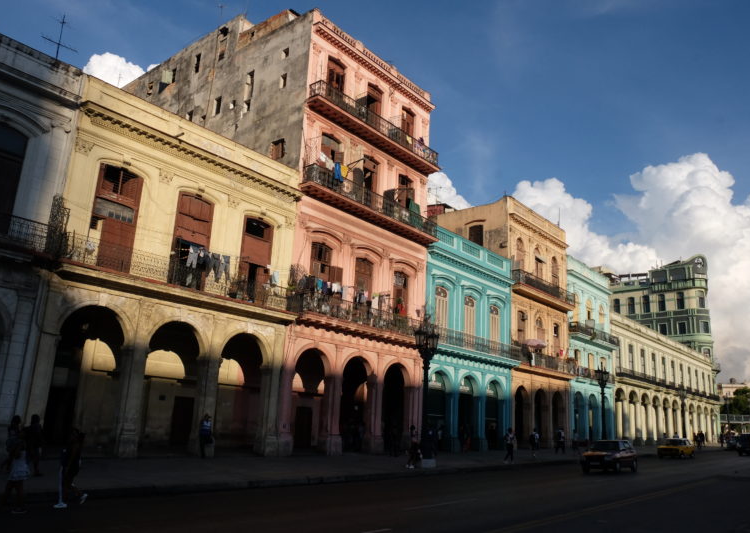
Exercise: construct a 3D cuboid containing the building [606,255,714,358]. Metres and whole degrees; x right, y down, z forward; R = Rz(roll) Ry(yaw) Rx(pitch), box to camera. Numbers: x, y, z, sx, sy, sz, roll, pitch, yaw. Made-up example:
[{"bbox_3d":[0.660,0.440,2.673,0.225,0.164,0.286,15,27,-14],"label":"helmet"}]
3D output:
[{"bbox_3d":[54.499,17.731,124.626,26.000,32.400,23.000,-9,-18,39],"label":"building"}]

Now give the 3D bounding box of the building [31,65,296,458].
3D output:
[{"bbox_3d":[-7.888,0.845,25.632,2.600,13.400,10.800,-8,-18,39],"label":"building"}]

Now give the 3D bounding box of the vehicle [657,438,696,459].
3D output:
[{"bbox_3d":[24.068,14.478,49.600,1.630,1.430,4.150,-9,-18,39],"label":"vehicle"}]

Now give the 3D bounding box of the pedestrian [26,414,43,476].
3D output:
[{"bbox_3d":[-9.692,5.111,17.838,0.420,1.680,0.520,-2,-15,21],"label":"pedestrian"}]

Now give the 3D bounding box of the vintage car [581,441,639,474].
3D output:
[{"bbox_3d":[11.633,9.421,30.861,1.620,1.430,4.100,-8,-18,39],"label":"vintage car"}]

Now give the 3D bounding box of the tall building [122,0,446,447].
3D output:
[{"bbox_3d":[-8.408,-1.323,42.074,23.300,25.300,11.400,-9,-18,39],"label":"tall building"}]

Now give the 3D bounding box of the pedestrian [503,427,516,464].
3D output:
[{"bbox_3d":[6.929,9.256,32.055,0.500,1.740,0.520,-9,-18,39],"label":"pedestrian"}]

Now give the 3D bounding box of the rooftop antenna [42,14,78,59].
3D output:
[{"bbox_3d":[-12.259,-8.935,24.272,0.500,1.950,1.350,-9,-18,39],"label":"rooftop antenna"}]

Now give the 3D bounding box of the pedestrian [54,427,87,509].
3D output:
[{"bbox_3d":[-5.980,3.824,12.195,0.620,1.660,0.500,16,-19,-42],"label":"pedestrian"}]

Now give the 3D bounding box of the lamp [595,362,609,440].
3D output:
[{"bbox_3d":[16.310,10.093,44.461,1.050,6.450,1.050,-9,-18,39],"label":"lamp"}]

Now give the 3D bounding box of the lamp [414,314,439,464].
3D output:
[{"bbox_3d":[2.354,5.320,27.057,1.050,6.450,1.050,3,-14,1],"label":"lamp"}]

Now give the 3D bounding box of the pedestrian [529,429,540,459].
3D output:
[{"bbox_3d":[9.687,10.738,37.803,0.500,1.700,0.450,-8,-18,39],"label":"pedestrian"}]

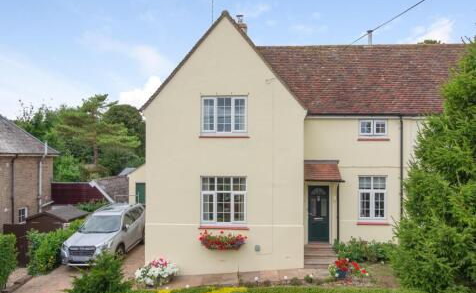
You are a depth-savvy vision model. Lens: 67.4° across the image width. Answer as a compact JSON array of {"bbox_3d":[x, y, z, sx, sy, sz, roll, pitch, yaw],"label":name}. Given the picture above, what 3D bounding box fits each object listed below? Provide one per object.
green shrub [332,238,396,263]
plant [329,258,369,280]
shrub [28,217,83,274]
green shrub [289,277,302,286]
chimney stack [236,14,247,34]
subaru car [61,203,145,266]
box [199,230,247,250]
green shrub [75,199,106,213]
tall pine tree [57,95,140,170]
[{"bbox_3d":[4.448,3.642,12.500,2.250,0.850,0.900,0,0,0],"label":"green shrub"},{"bbox_3d":[3.437,3.825,11.100,1.150,0.680,0.750,0,0,0],"label":"plant"},{"bbox_3d":[-6.777,3.552,13.400,0.900,1.500,2.700,0,0,0],"label":"shrub"},{"bbox_3d":[1.650,3.860,10.250,0.400,0.300,0.380,0,0,0],"label":"green shrub"},{"bbox_3d":[0.133,-5.246,15.800,0.550,1.250,0.550,0,0,0],"label":"chimney stack"},{"bbox_3d":[-4.860,3.300,14.100,1.820,1.730,4.630,0,0,5],"label":"subaru car"},{"bbox_3d":[-0.480,3.000,11.380,1.480,0.580,0.420,0,0,0],"label":"box"},{"bbox_3d":[-8.000,3.500,19.300,1.800,1.200,1.300,0,0,0],"label":"green shrub"},{"bbox_3d":[-13.680,-1.324,35.000,8.200,7.800,7.600,0,0,0],"label":"tall pine tree"}]

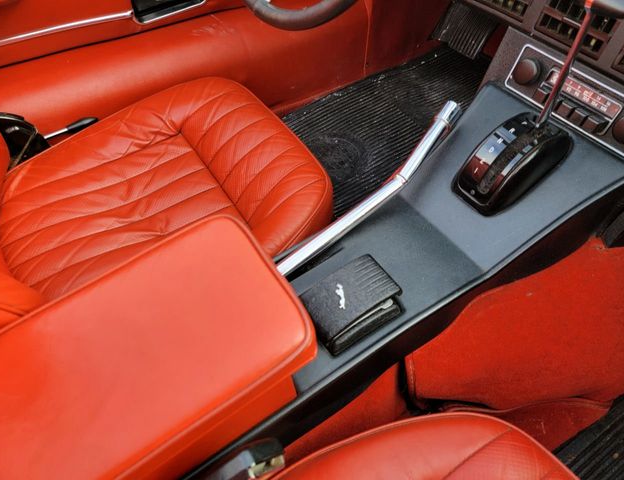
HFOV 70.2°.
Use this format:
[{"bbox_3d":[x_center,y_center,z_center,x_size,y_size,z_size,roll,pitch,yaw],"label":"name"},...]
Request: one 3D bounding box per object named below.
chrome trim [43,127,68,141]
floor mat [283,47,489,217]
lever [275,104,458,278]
[{"bbox_3d":[-0.472,-0.195,0.818,0.045,0.008,0.008,-27,55,-20],"label":"chrome trim"},{"bbox_3d":[0.248,-0.268,1.061,0.700,0.040,0.440,-27,55,-20],"label":"floor mat"},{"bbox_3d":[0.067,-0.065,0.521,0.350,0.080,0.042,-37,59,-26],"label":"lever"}]

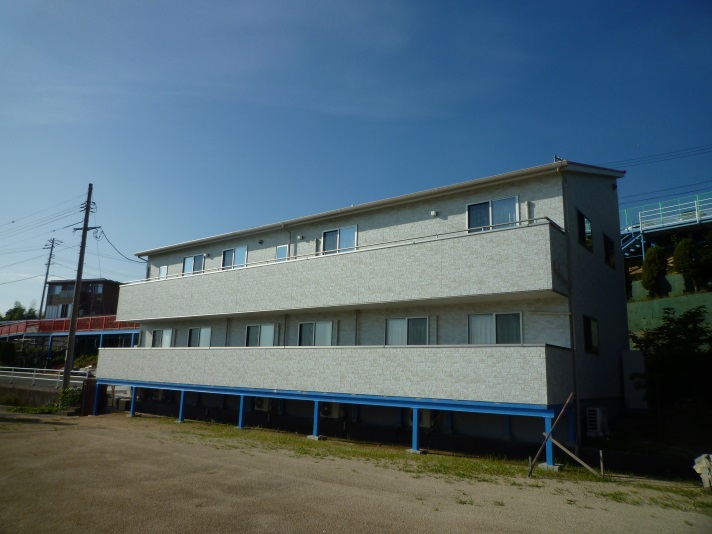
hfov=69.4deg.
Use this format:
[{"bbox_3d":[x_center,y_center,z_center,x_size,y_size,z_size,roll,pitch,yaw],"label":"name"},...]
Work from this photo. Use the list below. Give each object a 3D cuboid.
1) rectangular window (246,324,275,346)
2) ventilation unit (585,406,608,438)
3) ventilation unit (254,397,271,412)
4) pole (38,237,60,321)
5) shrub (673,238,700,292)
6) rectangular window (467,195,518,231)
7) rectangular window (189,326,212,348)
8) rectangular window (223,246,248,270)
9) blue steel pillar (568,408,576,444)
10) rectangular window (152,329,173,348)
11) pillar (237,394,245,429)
[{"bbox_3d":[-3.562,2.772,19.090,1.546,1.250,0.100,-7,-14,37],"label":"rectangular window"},{"bbox_3d":[5.923,3.766,12.581,0.290,0.600,0.790,-7,-15,37],"label":"ventilation unit"},{"bbox_3d":[-3.266,4.871,18.497,0.750,0.550,0.280,-7,-14,37],"label":"ventilation unit"},{"bbox_3d":[-34.161,1.847,56.750,1.800,10.300,0.600,-7,-14,37],"label":"pole"},{"bbox_3d":[13.600,-0.069,21.161,1.200,2.247,1.200,-7,-14,37],"label":"shrub"},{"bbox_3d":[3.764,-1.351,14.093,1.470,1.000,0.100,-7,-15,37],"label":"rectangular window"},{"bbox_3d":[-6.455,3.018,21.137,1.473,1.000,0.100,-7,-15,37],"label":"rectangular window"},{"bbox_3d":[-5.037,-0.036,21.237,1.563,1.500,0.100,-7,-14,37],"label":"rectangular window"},{"bbox_3d":[5.128,3.737,12.135,0.130,0.773,0.130,-7,-14,37],"label":"blue steel pillar"},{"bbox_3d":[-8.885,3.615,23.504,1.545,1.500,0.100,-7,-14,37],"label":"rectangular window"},{"bbox_3d":[-3.653,4.619,16.369,0.130,0.974,0.130,-7,-14,37],"label":"pillar"}]

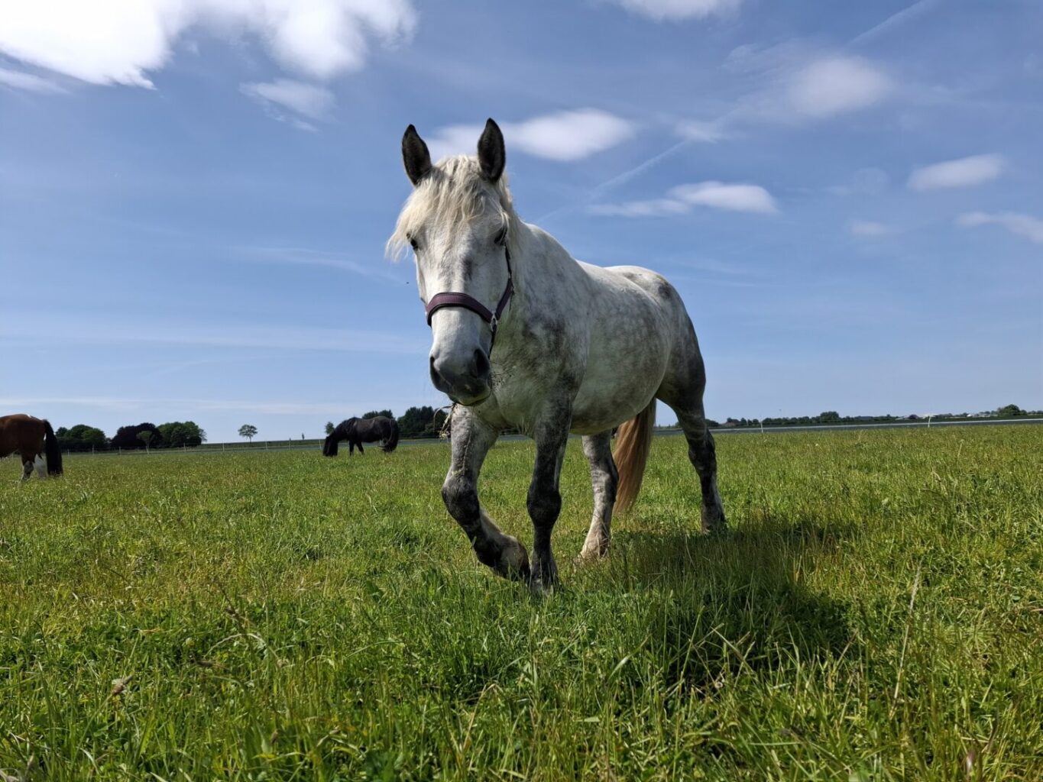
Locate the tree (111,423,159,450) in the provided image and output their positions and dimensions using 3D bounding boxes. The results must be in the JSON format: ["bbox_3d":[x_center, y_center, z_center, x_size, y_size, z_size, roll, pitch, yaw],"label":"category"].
[{"bbox_3d":[-105.639,12.479,189.811,11.500,7.600,10.500,0,-4,-29],"label":"tree"}]

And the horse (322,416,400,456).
[{"bbox_3d":[-5.493,1.594,23.959,2.550,1.450,0.650,-1,-4,-17],"label":"horse"}]

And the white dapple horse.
[{"bbox_3d":[0.232,0.043,3.243,0.700,1.650,2.500,-4,-4,27],"label":"white dapple horse"}]

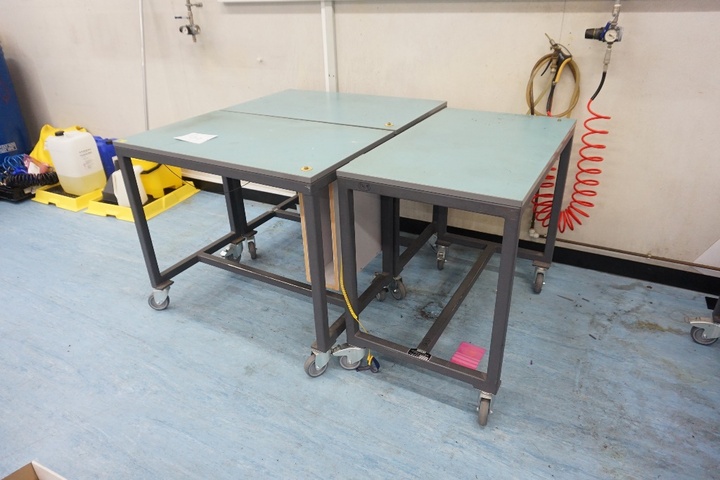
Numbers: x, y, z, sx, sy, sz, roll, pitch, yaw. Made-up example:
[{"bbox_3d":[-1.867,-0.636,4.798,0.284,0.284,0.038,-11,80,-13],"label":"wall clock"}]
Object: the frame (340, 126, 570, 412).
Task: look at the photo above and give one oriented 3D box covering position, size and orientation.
[{"bbox_3d":[0.446,0.019,2.041,0.602,0.891,0.992,13,32,27],"label":"frame"}]

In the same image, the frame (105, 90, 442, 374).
[{"bbox_3d":[-0.278,-0.163,2.439,1.006,0.890,1.204,14,32,27],"label":"frame"}]

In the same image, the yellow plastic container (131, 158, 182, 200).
[{"bbox_3d":[-1.664,-0.531,3.820,0.330,0.290,0.280,11,31,24],"label":"yellow plastic container"}]

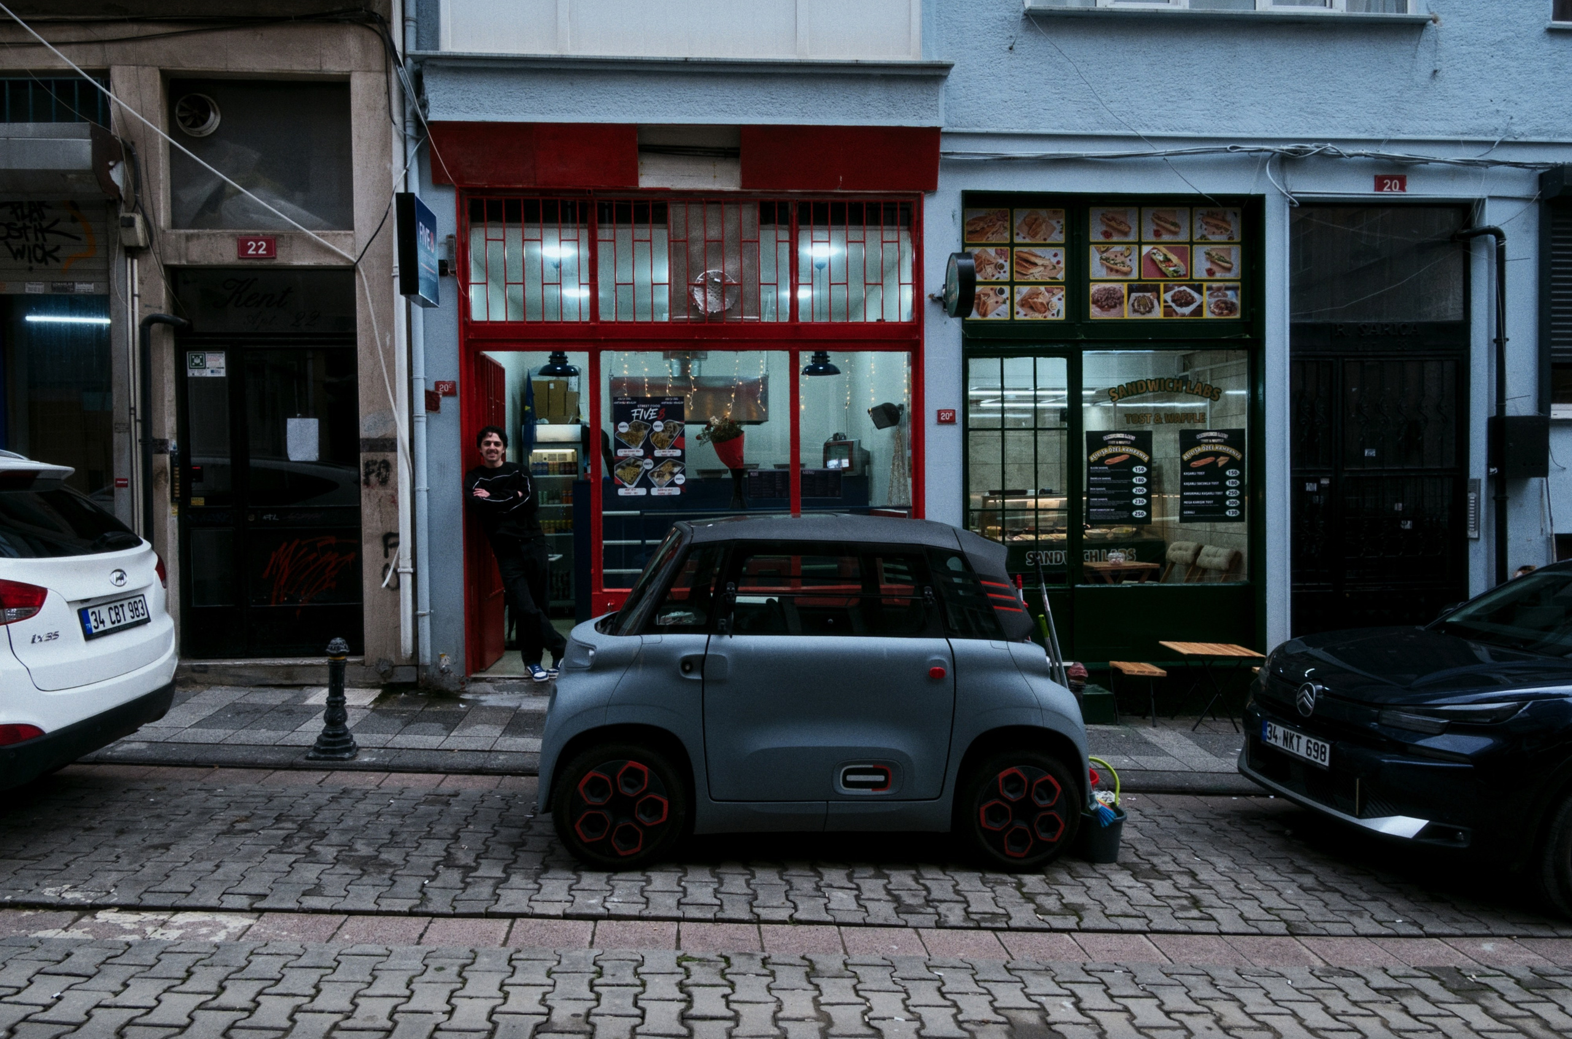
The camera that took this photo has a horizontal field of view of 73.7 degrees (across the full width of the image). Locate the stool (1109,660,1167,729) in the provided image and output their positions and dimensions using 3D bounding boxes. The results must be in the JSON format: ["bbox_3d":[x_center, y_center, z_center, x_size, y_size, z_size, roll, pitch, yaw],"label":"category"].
[{"bbox_3d":[2.477,1.242,7.420,0.300,0.400,0.320,1,3,-1],"label":"stool"}]

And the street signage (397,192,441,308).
[{"bbox_3d":[-2.348,-1.705,6.707,0.118,0.625,0.490,-1,1,-4],"label":"street signage"}]

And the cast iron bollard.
[{"bbox_3d":[-2.468,0.971,5.710,0.235,0.650,0.225,3,1,-4],"label":"cast iron bollard"}]

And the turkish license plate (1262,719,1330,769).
[{"bbox_3d":[2.446,1.077,5.040,0.020,0.112,0.520,3,1,-8],"label":"turkish license plate"}]

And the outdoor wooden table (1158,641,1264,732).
[{"bbox_3d":[2.988,1.190,7.410,0.580,0.555,0.420,1,3,-4],"label":"outdoor wooden table"}]

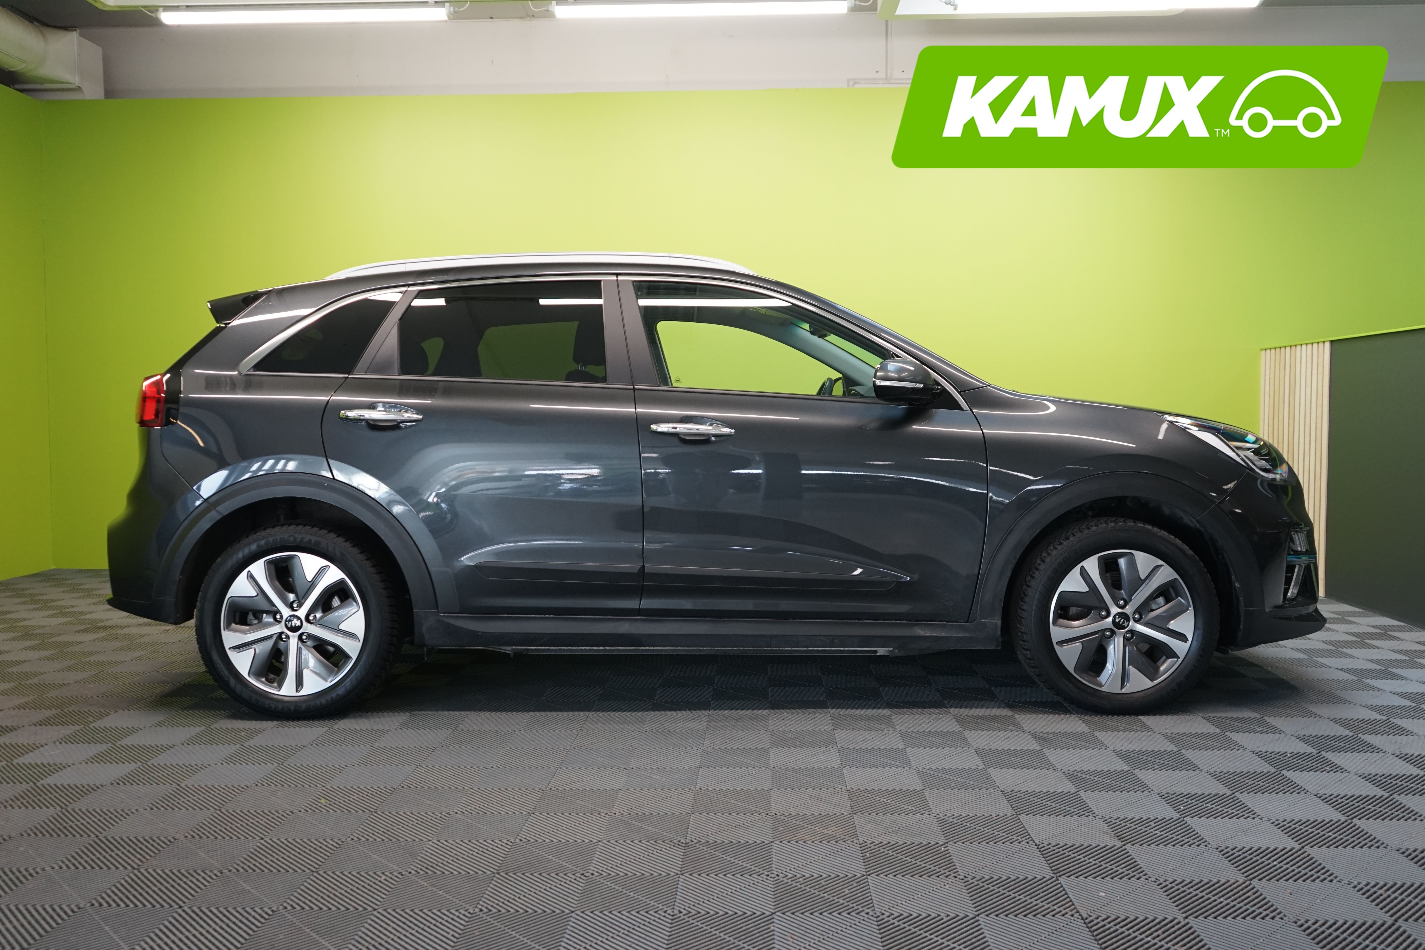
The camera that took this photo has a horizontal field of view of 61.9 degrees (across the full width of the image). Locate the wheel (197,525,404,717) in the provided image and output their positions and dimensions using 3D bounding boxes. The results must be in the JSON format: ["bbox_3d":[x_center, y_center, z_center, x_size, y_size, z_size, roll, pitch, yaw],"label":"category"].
[{"bbox_3d":[-1.365,0.479,3.980,0.666,0.660,0.220,0,2,0],"label":"wheel"}]

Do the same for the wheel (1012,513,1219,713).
[{"bbox_3d":[1.333,0.467,3.966,0.666,0.660,0.220,0,2,0],"label":"wheel"}]

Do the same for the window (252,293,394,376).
[{"bbox_3d":[-1.297,-0.470,3.971,0.445,0.275,0.140,0,2,0],"label":"window"}]

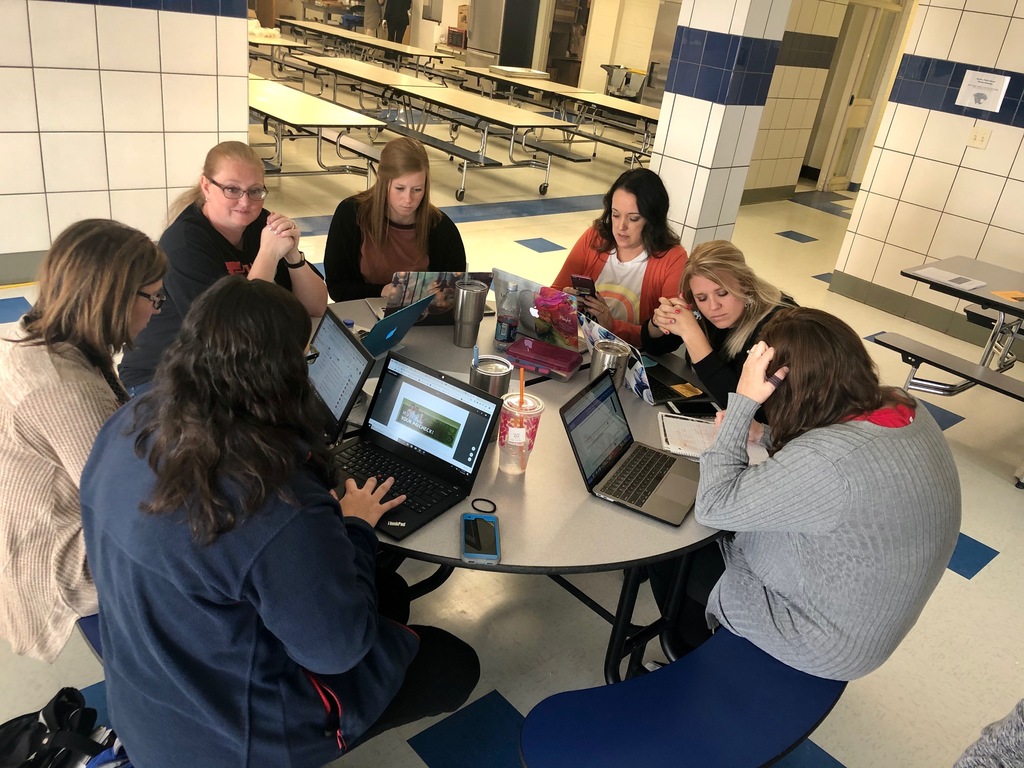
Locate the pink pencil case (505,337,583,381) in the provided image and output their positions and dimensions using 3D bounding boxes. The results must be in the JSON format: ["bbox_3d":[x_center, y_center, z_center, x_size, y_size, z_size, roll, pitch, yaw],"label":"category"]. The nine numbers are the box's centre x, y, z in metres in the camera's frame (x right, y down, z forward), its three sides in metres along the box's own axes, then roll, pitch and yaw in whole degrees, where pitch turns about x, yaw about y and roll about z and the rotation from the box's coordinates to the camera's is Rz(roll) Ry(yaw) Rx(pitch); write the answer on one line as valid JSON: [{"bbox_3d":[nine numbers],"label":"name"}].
[{"bbox_3d":[0.100,-0.075,2.461,0.203,0.056,0.130,17,27,18],"label":"pink pencil case"}]

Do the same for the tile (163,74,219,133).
[{"bbox_3d":[-1.765,-1.539,4.551,0.301,0.301,0.015,-14,34,-39],"label":"tile"}]

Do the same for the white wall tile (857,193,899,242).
[{"bbox_3d":[2.662,-1.211,6.019,0.012,0.305,0.226,-15,34,-40],"label":"white wall tile"}]

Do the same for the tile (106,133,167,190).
[{"bbox_3d":[-2.069,-1.228,4.564,0.305,0.305,0.012,-14,34,-39],"label":"tile"}]

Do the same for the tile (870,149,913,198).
[{"bbox_3d":[2.660,-1.465,5.792,0.015,0.301,0.221,-15,34,-40],"label":"tile"}]

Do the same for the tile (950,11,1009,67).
[{"bbox_3d":[3.005,-2.211,5.317,0.012,0.305,0.305,-15,34,-40],"label":"tile"}]

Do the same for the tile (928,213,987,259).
[{"bbox_3d":[3.044,-0.978,5.652,0.012,0.305,0.305,-15,34,-40],"label":"tile"}]

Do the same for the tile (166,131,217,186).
[{"bbox_3d":[-1.806,-1.267,4.683,0.301,0.301,0.015,-14,34,-39],"label":"tile"}]

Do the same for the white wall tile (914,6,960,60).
[{"bbox_3d":[2.817,-2.310,5.465,0.012,0.296,0.223,-15,34,-40],"label":"white wall tile"}]

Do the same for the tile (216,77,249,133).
[{"bbox_3d":[-1.610,-1.611,4.783,0.180,0.305,0.012,-14,34,-39],"label":"tile"}]

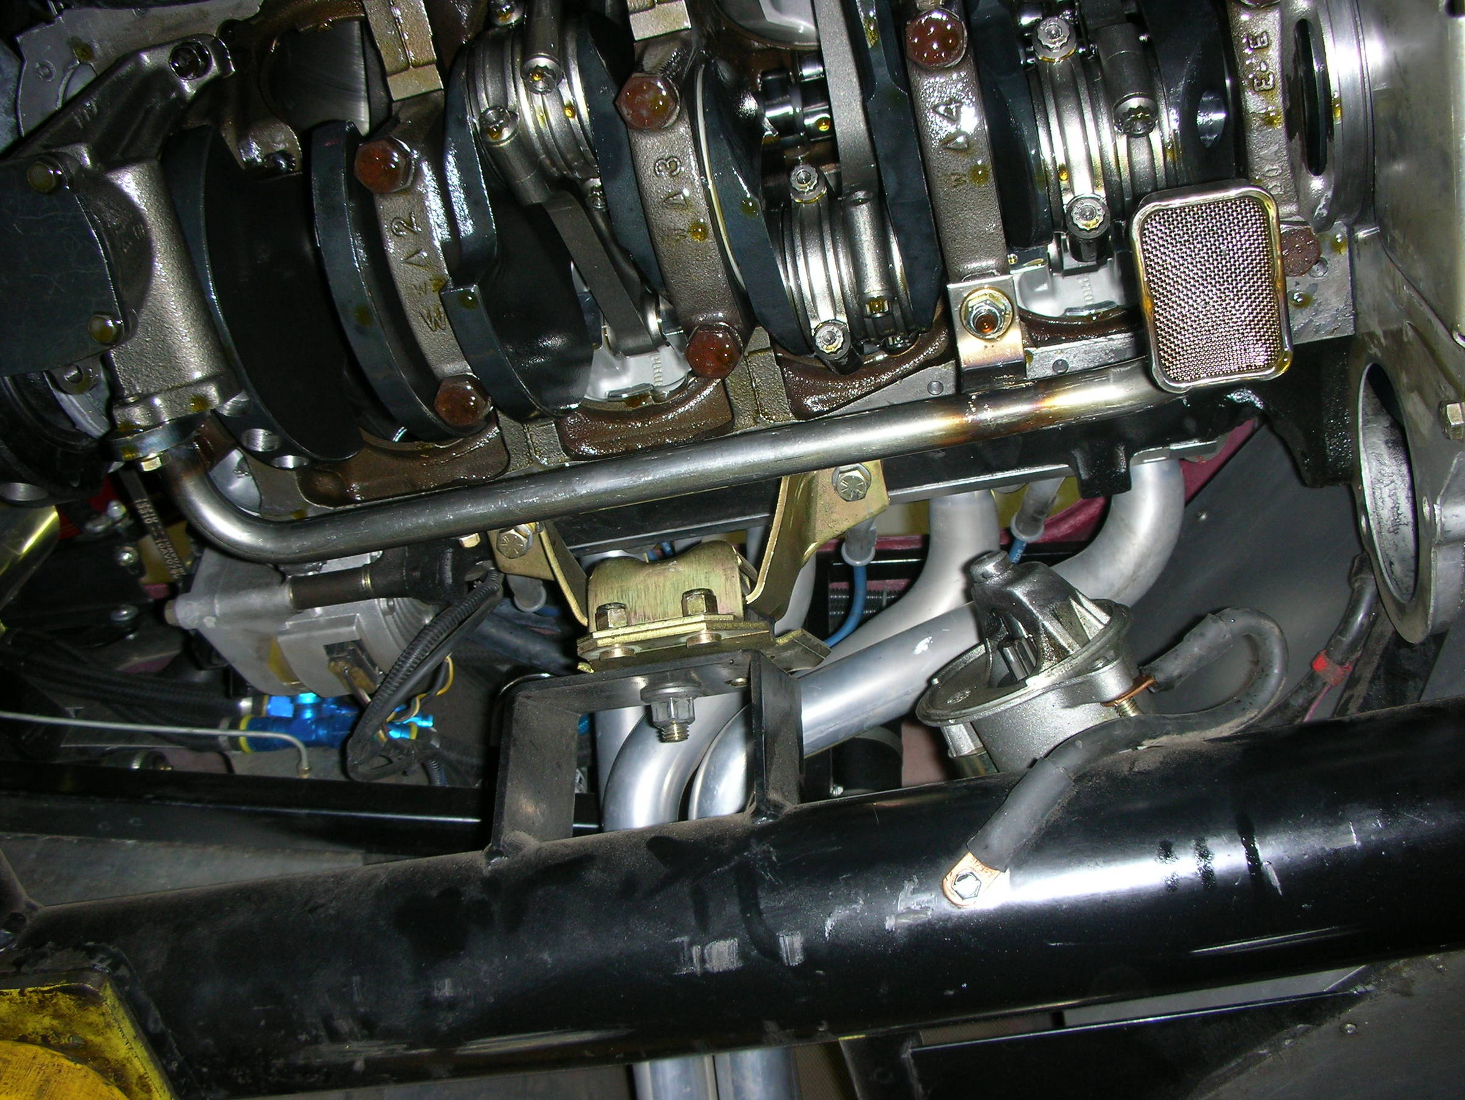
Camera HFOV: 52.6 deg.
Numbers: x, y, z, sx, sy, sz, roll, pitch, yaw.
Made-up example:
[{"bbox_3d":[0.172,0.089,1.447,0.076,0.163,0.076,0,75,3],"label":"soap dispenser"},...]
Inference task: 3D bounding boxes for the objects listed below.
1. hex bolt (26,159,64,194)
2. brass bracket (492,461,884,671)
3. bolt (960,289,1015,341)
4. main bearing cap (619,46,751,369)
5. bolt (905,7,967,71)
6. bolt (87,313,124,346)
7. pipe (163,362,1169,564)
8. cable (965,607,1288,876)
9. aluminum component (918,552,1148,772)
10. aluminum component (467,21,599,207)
[{"bbox_3d":[-0.259,-0.141,0.558,0.013,0.010,0.013,-9,-64,13],"label":"hex bolt"},{"bbox_3d":[-0.021,0.009,0.745,0.205,0.110,0.090,-9,-64,13],"label":"brass bracket"},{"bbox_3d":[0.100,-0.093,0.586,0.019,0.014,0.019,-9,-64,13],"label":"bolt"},{"bbox_3d":[-0.019,-0.139,0.605,0.029,0.055,0.130,-9,-64,13],"label":"main bearing cap"},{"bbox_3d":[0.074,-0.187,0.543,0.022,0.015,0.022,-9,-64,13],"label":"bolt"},{"bbox_3d":[-0.247,-0.087,0.585,0.013,0.010,0.013,-9,-64,13],"label":"bolt"},{"bbox_3d":[-0.036,-0.052,0.584,0.403,0.027,0.067,-9,-64,8],"label":"pipe"},{"bbox_3d":[0.173,0.080,0.645,0.149,0.136,0.048,-9,-64,13],"label":"cable"},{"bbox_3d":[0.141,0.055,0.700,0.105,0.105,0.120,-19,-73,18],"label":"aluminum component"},{"bbox_3d":[-0.083,-0.182,0.622,0.053,0.065,0.070,-9,-64,13],"label":"aluminum component"}]

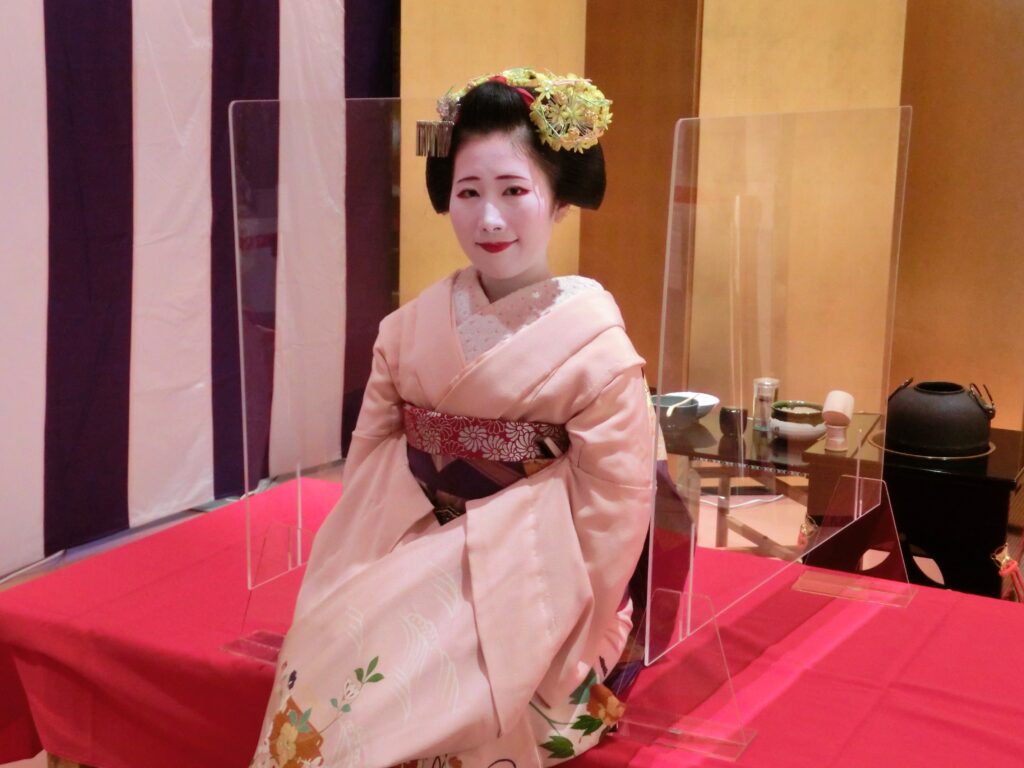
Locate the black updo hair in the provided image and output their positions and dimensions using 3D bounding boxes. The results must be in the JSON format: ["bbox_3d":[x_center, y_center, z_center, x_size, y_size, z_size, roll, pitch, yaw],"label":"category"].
[{"bbox_3d":[0.005,-0.332,1.950,0.250,0.195,0.250,4,13,16],"label":"black updo hair"}]

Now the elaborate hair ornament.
[{"bbox_3d":[0.002,-0.379,1.940,0.255,0.125,0.170,4,13,16],"label":"elaborate hair ornament"}]

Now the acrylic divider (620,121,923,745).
[{"bbox_3d":[0.418,0.013,2.078,0.196,0.824,0.843,9,15,34],"label":"acrylic divider"}]

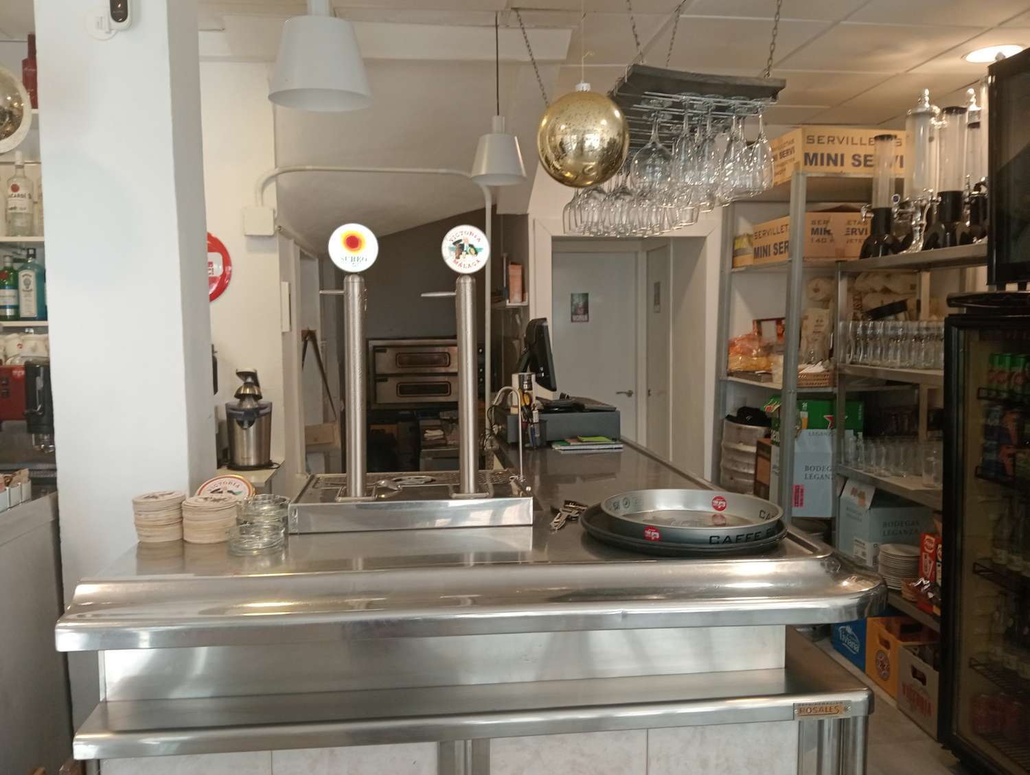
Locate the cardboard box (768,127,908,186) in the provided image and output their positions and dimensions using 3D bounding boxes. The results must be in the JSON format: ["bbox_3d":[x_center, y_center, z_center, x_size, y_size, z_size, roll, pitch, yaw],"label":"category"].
[{"bbox_3d":[1.460,-1.043,3.856,0.500,0.220,0.350,-1,5,-11],"label":"cardboard box"}]

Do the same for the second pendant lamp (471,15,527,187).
[{"bbox_3d":[-0.060,-1.012,2.916,0.200,0.578,0.200,-1,5,-5],"label":"second pendant lamp"}]

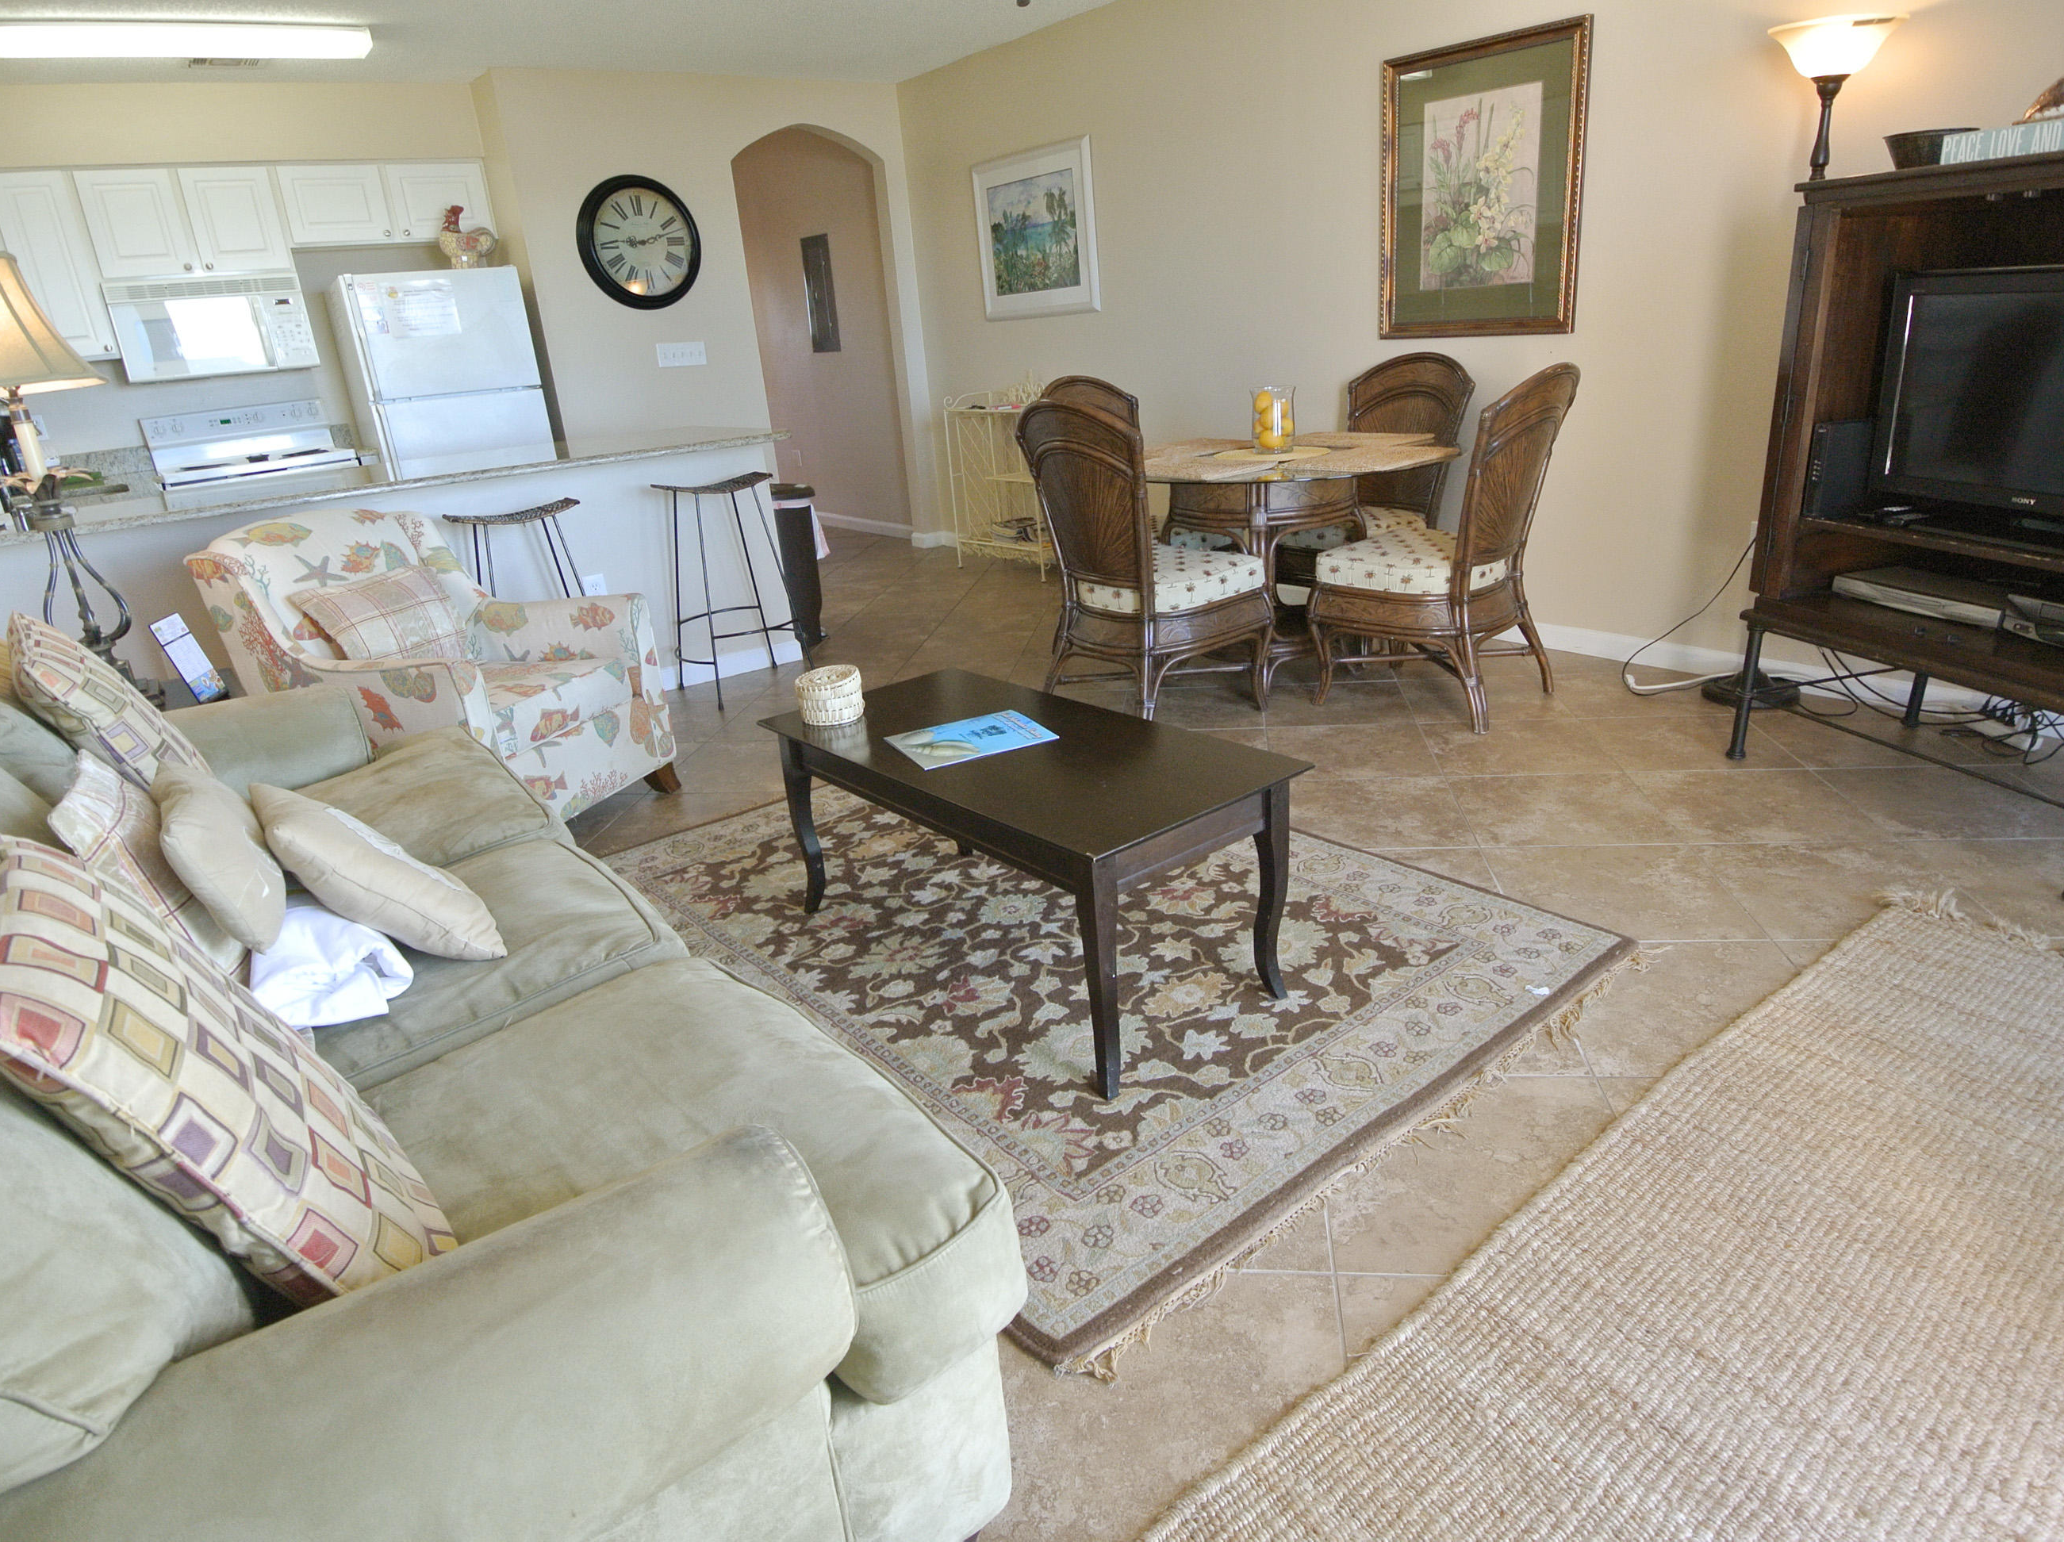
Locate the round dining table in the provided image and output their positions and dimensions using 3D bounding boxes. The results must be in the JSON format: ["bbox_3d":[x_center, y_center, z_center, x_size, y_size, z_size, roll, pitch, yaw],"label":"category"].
[{"bbox_3d":[0.804,-0.680,3.832,1.180,0.745,1.180,-4,21,2],"label":"round dining table"}]

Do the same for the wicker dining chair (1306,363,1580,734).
[{"bbox_3d":[1.236,-0.685,3.404,0.540,1.000,0.650,-22,27,-39],"label":"wicker dining chair"}]

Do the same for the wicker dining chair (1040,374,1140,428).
[{"bbox_3d":[0.428,-0.937,4.226,0.540,1.000,0.650,-20,26,-35],"label":"wicker dining chair"}]

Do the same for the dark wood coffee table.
[{"bbox_3d":[-0.029,0.152,2.231,0.490,0.440,1.010,-20,26,-35],"label":"dark wood coffee table"}]

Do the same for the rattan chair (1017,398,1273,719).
[{"bbox_3d":[0.378,-0.675,3.707,0.630,1.030,0.510,-21,27,-34],"label":"rattan chair"}]

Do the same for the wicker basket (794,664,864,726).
[{"bbox_3d":[-0.421,-0.154,2.389,0.135,0.080,0.135,-4,21,2],"label":"wicker basket"}]

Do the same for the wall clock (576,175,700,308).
[{"bbox_3d":[-1.887,-2.556,5.567,0.620,0.620,0.060,-20,26,-35],"label":"wall clock"}]

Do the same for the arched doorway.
[{"bbox_3d":[-1.138,-2.345,6.493,0.890,2.260,0.150,-19,26,-31],"label":"arched doorway"}]

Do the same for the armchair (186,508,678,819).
[{"bbox_3d":[-1.634,-0.258,3.268,0.840,0.920,0.760,5,24,23],"label":"armchair"}]

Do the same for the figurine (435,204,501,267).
[{"bbox_3d":[-2.626,-2.482,5.370,0.130,0.300,0.250,15,28,41],"label":"figurine"}]

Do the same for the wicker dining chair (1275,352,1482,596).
[{"bbox_3d":[1.200,-0.970,4.252,0.630,1.030,0.520,-20,27,-32],"label":"wicker dining chair"}]

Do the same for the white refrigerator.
[{"bbox_3d":[-2.897,-1.609,5.861,0.750,1.665,0.720,-19,26,-31],"label":"white refrigerator"}]

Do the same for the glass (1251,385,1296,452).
[{"bbox_3d":[0.868,-1.265,4.144,0.165,0.210,0.165,-4,22,2],"label":"glass"}]

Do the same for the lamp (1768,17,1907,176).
[{"bbox_3d":[2.120,-1.067,3.241,0.360,1.820,0.360,-19,26,-31],"label":"lamp"}]

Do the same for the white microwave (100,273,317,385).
[{"bbox_3d":[-3.842,-2.075,5.407,0.750,0.413,0.390,-19,26,-31],"label":"white microwave"}]

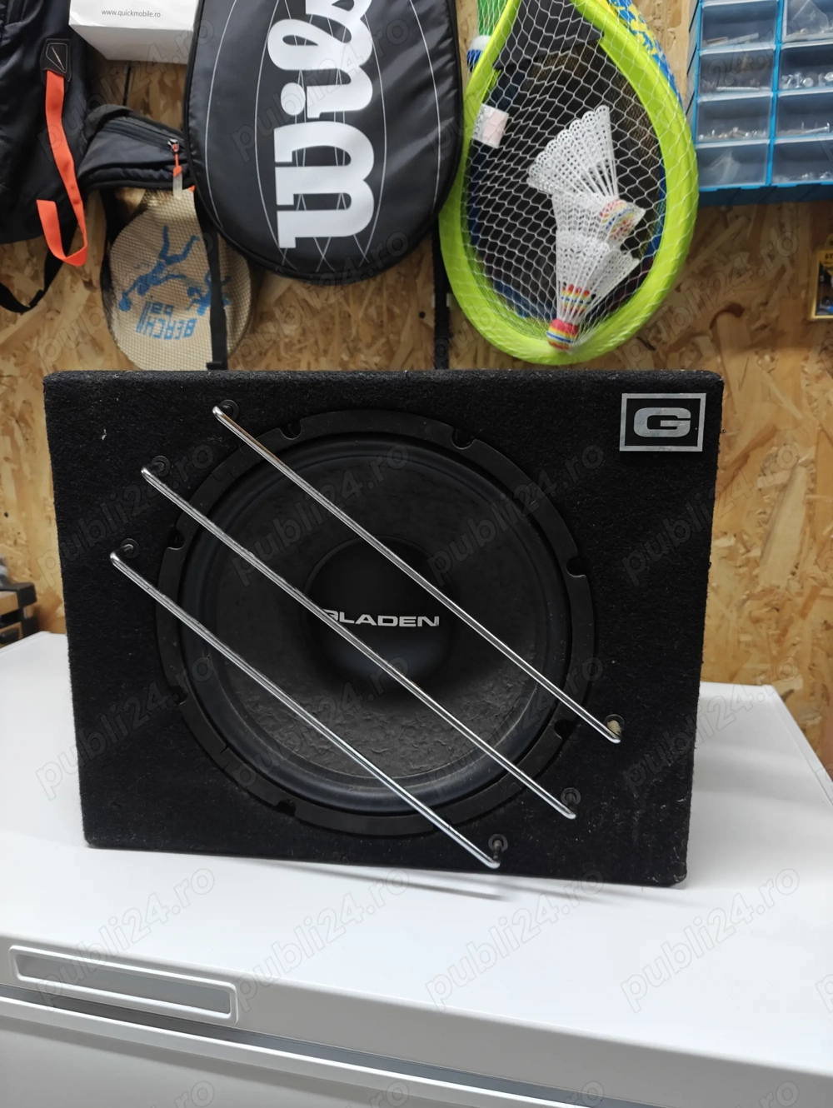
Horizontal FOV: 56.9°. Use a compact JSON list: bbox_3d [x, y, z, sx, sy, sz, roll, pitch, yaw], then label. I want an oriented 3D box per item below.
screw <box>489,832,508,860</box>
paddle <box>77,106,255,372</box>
[{"bbox_3d":[0.058,0.210,0.544,0.014,0.014,0.020,1,11,6],"label":"screw"},{"bbox_3d":[-0.298,-0.387,0.960,0.197,0.335,0.022,2,12,12],"label":"paddle"}]

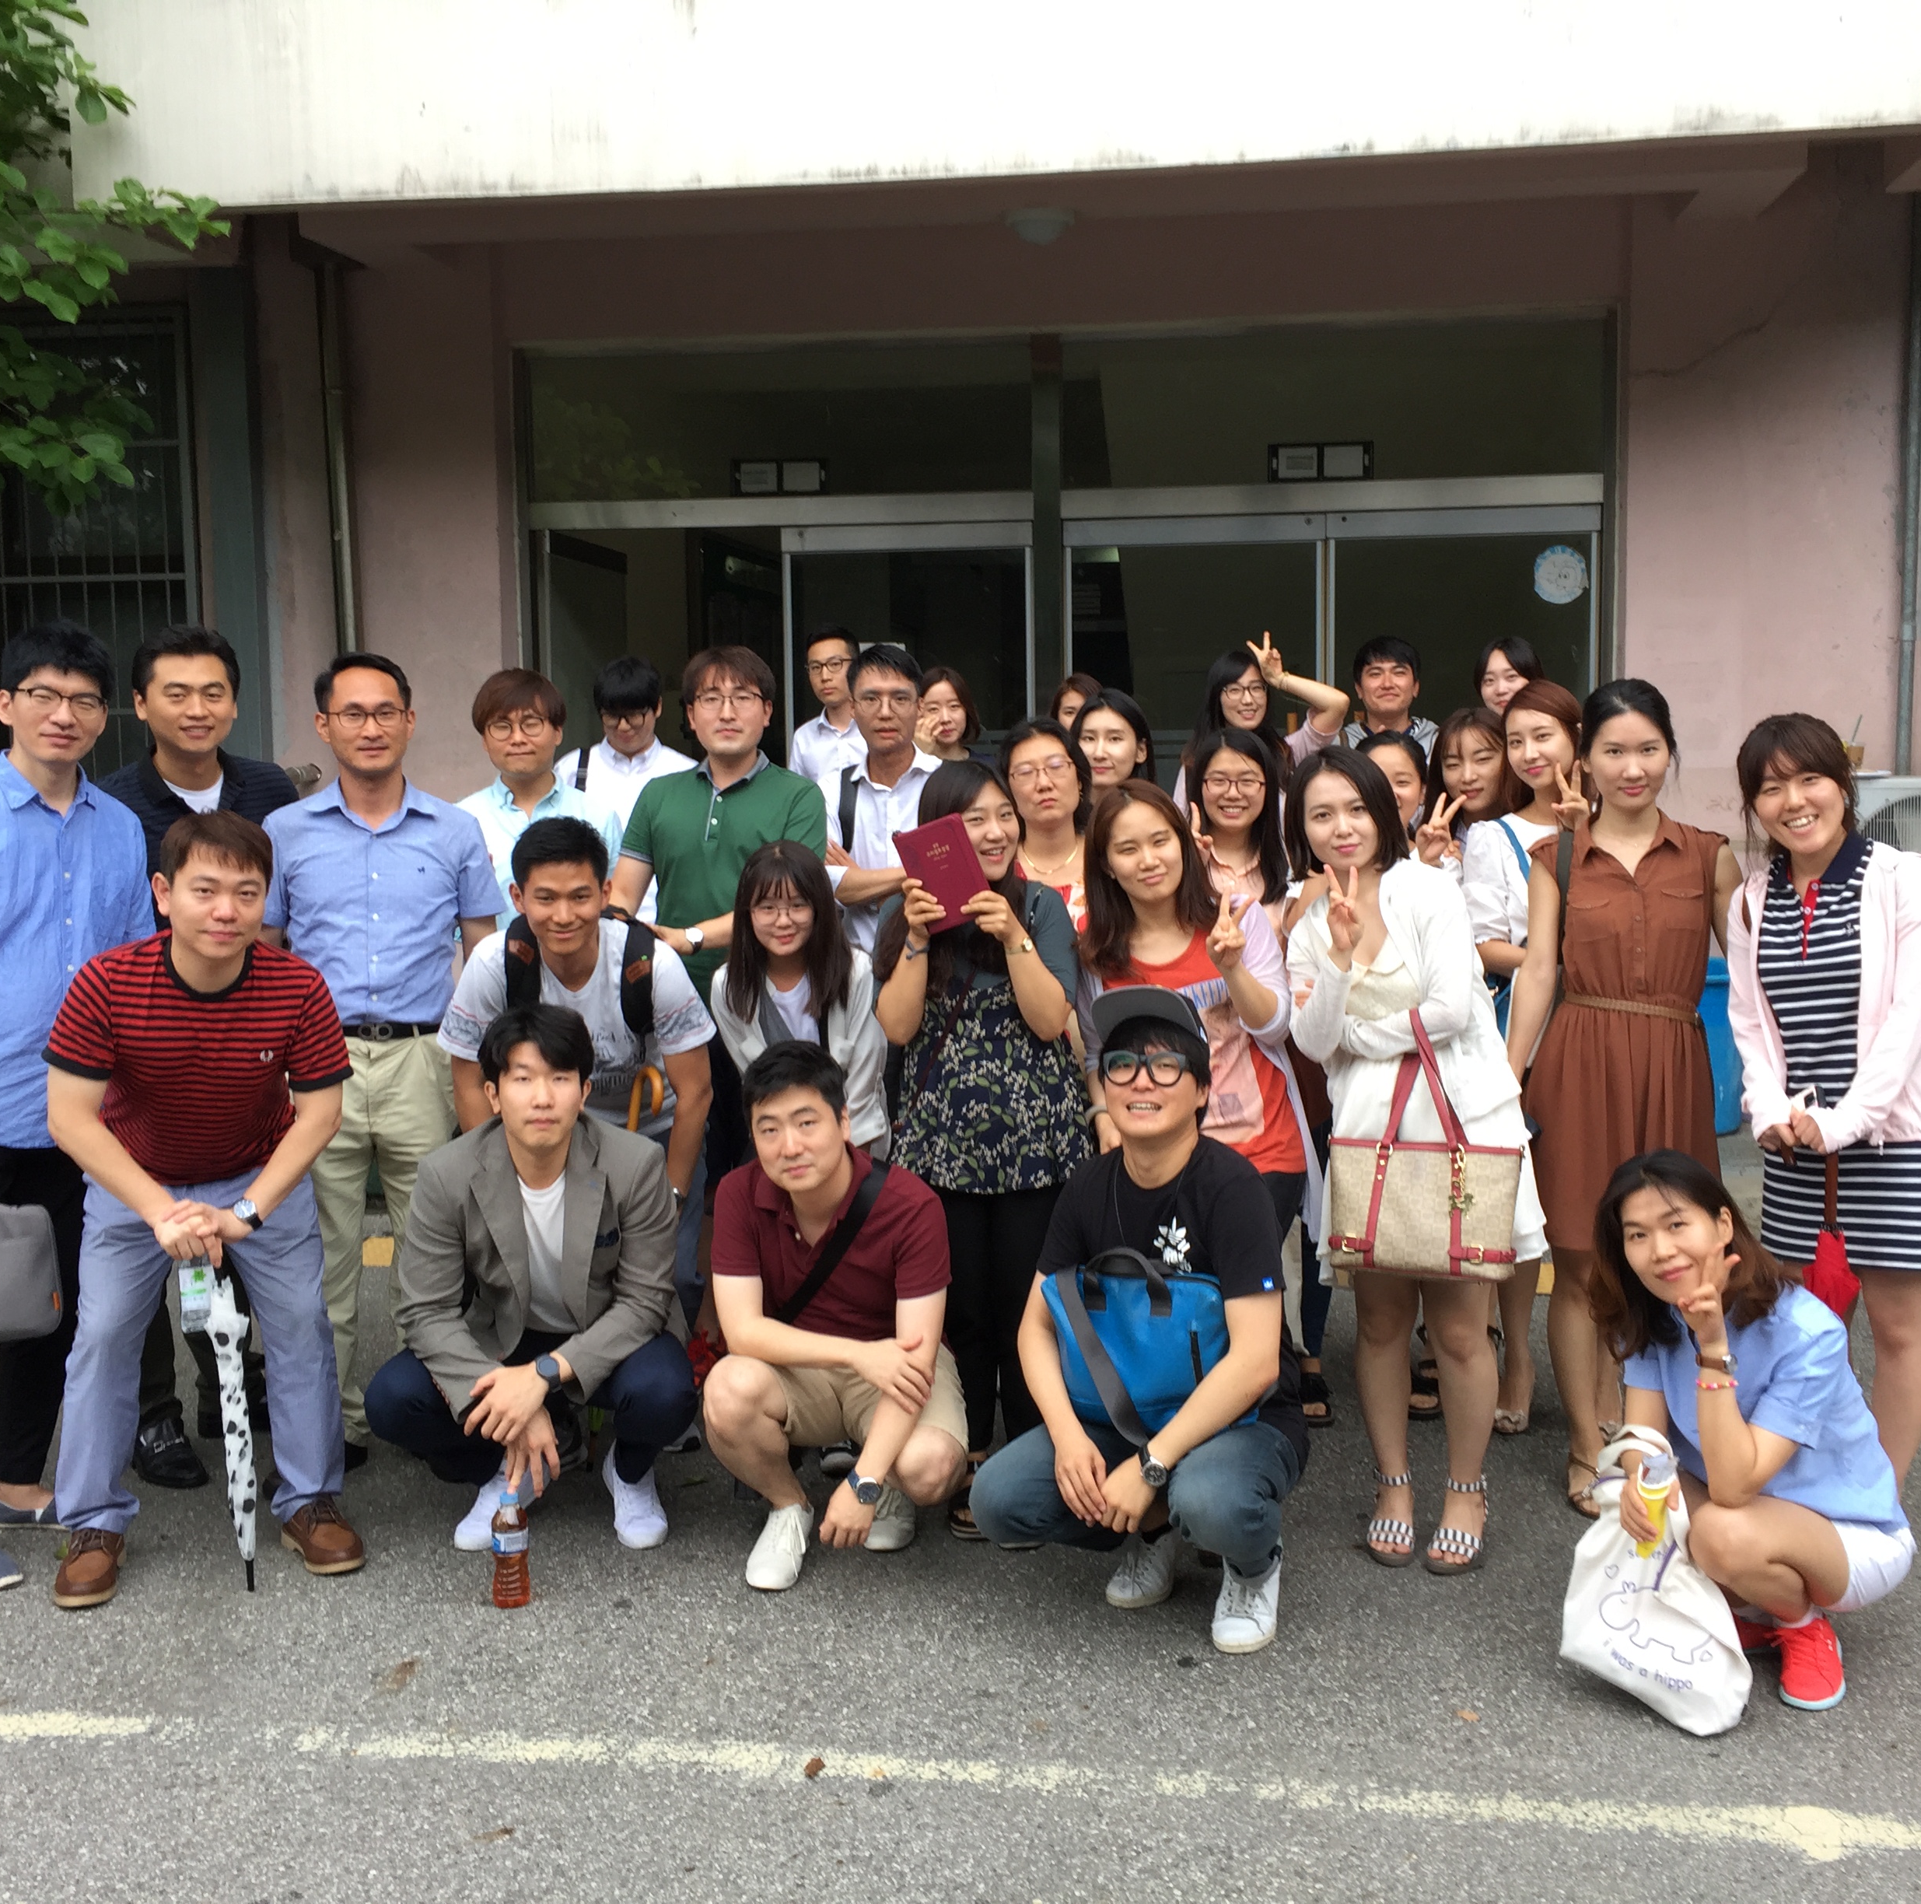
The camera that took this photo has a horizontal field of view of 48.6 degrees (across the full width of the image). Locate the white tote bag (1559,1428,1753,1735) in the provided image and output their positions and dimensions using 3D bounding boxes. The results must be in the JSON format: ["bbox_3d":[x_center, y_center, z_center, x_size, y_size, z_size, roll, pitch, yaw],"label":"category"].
[{"bbox_3d":[1.124,1.019,3.440,0.305,0.455,0.150,1,5,21],"label":"white tote bag"}]

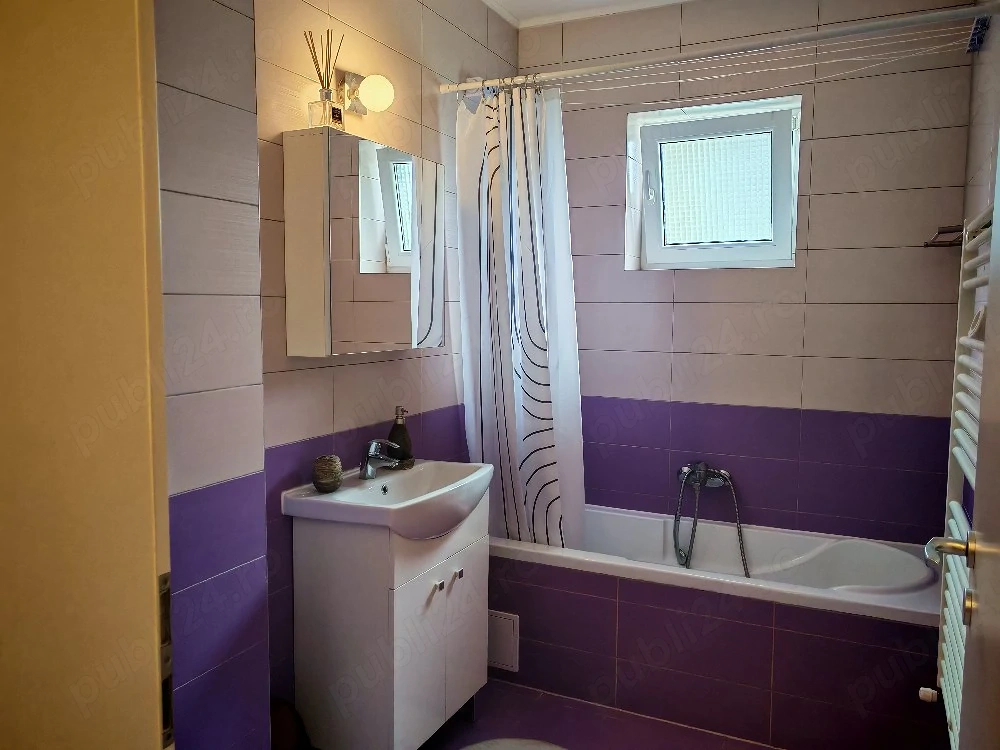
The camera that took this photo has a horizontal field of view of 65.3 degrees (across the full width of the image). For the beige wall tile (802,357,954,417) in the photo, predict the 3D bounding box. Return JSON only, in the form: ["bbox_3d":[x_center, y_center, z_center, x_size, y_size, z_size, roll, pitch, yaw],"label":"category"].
[{"bbox_3d":[1.380,0.041,2.869,0.497,0.200,0.012,3,5,26],"label":"beige wall tile"}]

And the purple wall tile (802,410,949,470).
[{"bbox_3d":[1.379,0.242,2.887,0.497,0.200,0.012,3,5,26],"label":"purple wall tile"}]

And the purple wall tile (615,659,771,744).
[{"bbox_3d":[0.622,1.059,2.539,0.500,0.180,0.010,3,6,26],"label":"purple wall tile"}]

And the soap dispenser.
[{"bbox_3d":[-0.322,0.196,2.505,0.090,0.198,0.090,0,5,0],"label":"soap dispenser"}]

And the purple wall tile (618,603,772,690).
[{"bbox_3d":[0.623,0.869,2.522,0.500,0.201,0.010,3,6,26],"label":"purple wall tile"}]

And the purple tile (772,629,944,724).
[{"bbox_3d":[1.074,0.895,2.317,0.497,0.200,0.012,3,5,26],"label":"purple tile"}]

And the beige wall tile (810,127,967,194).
[{"bbox_3d":[1.385,-0.763,2.801,0.497,0.200,0.012,3,5,26],"label":"beige wall tile"}]

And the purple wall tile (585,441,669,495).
[{"bbox_3d":[0.479,0.397,3.327,0.498,0.201,0.012,3,6,26],"label":"purple wall tile"}]

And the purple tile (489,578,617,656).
[{"bbox_3d":[0.175,0.845,2.739,0.498,0.201,0.012,3,6,26],"label":"purple tile"}]

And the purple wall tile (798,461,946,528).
[{"bbox_3d":[1.377,0.443,2.902,0.496,0.202,0.010,3,6,26],"label":"purple wall tile"}]

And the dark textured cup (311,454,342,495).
[{"bbox_3d":[-0.490,0.280,2.205,0.086,0.102,0.086,0,5,0],"label":"dark textured cup"}]

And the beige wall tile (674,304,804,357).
[{"bbox_3d":[0.929,-0.181,3.055,0.498,0.201,0.012,3,6,26],"label":"beige wall tile"}]

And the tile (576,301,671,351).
[{"bbox_3d":[0.482,-0.203,3.284,0.501,0.202,0.010,3,6,26],"label":"tile"}]

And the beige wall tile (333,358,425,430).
[{"bbox_3d":[-0.389,0.057,2.544,0.010,0.201,0.500,3,5,26],"label":"beige wall tile"}]

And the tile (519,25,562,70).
[{"bbox_3d":[0.176,-1.401,3.332,0.198,0.163,0.010,3,6,26],"label":"tile"}]

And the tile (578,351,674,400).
[{"bbox_3d":[0.482,-0.002,3.303,0.500,0.200,0.012,3,5,26],"label":"tile"}]

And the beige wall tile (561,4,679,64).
[{"bbox_3d":[0.491,-1.393,3.180,0.501,0.171,0.010,3,6,26],"label":"beige wall tile"}]

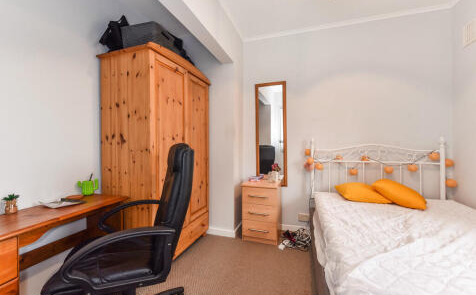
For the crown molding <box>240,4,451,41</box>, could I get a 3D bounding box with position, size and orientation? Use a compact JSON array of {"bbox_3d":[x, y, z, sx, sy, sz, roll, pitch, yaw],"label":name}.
[{"bbox_3d":[1.098,-1.411,2.135,2.140,0.056,0.056,0,0,17],"label":"crown molding"}]

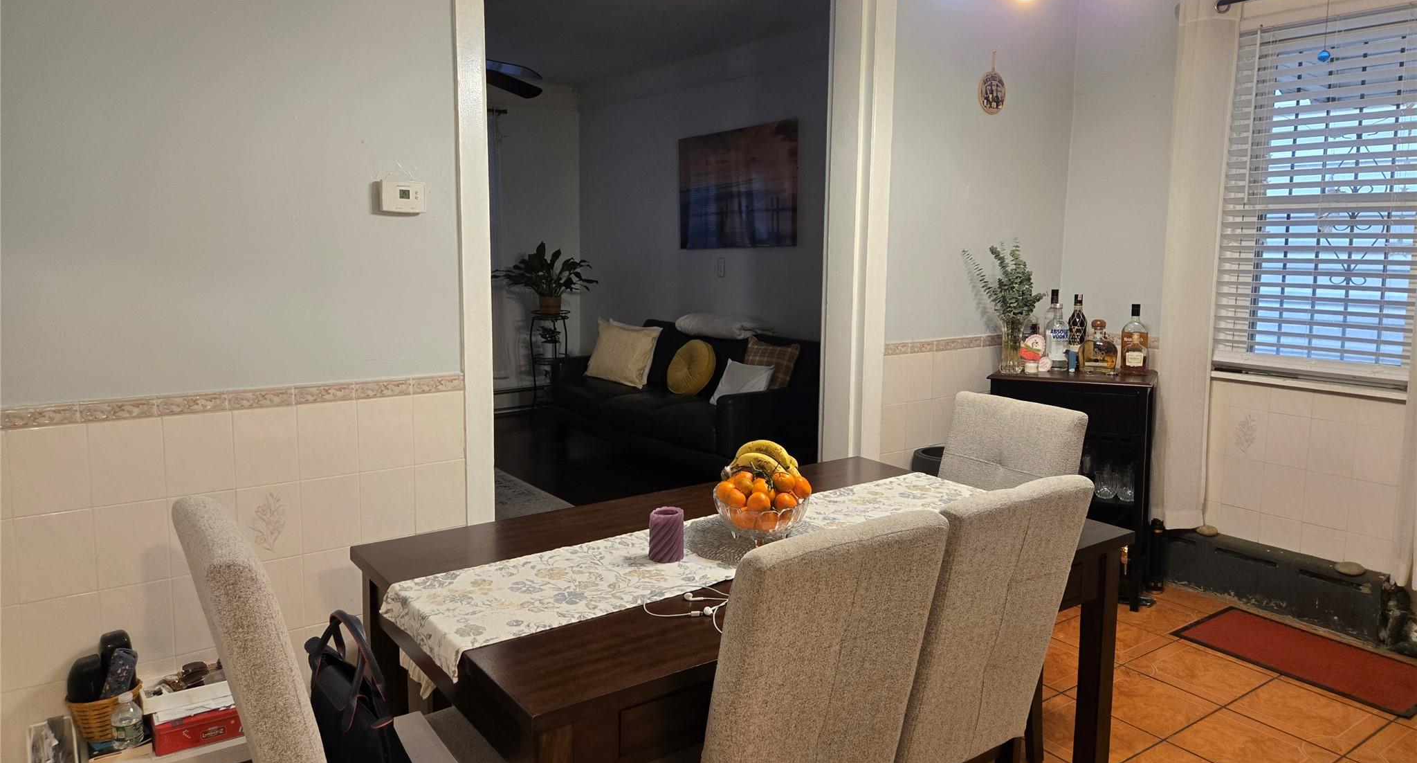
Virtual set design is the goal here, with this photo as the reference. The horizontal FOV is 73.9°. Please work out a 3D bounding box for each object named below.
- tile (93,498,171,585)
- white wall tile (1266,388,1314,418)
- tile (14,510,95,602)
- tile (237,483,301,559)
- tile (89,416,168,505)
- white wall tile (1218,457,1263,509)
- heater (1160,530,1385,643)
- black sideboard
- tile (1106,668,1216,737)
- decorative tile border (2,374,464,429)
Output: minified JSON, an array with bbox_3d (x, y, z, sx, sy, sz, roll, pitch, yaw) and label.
[{"bbox_3d":[-1.363,0.385,2.234,0.150,0.200,0.010,-6,11,-36],"label":"tile"},{"bbox_3d":[2.246,0.075,3.620,0.010,0.118,0.151,-5,10,-35],"label":"white wall tile"},{"bbox_3d":[-1.485,0.396,2.148,0.150,0.200,0.010,-5,10,-36],"label":"tile"},{"bbox_3d":[-1.139,0.368,2.445,0.151,0.199,0.010,-5,10,-35],"label":"tile"},{"bbox_3d":[-1.360,0.188,2.205,0.150,0.200,0.010,-6,11,-36],"label":"tile"},{"bbox_3d":[2.156,0.412,3.793,0.010,0.199,0.151,-5,10,-35],"label":"white wall tile"},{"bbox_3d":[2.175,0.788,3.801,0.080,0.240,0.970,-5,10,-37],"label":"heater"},{"bbox_3d":[1.449,0.429,3.873,0.600,0.910,0.370,4,9,20],"label":"black sideboard"},{"bbox_3d":[1.362,1.006,2.962,0.335,0.010,0.335,-5,10,-34],"label":"tile"},{"bbox_3d":[-1.130,0.045,2.353,1.110,0.048,0.012,-5,10,-36],"label":"decorative tile border"}]

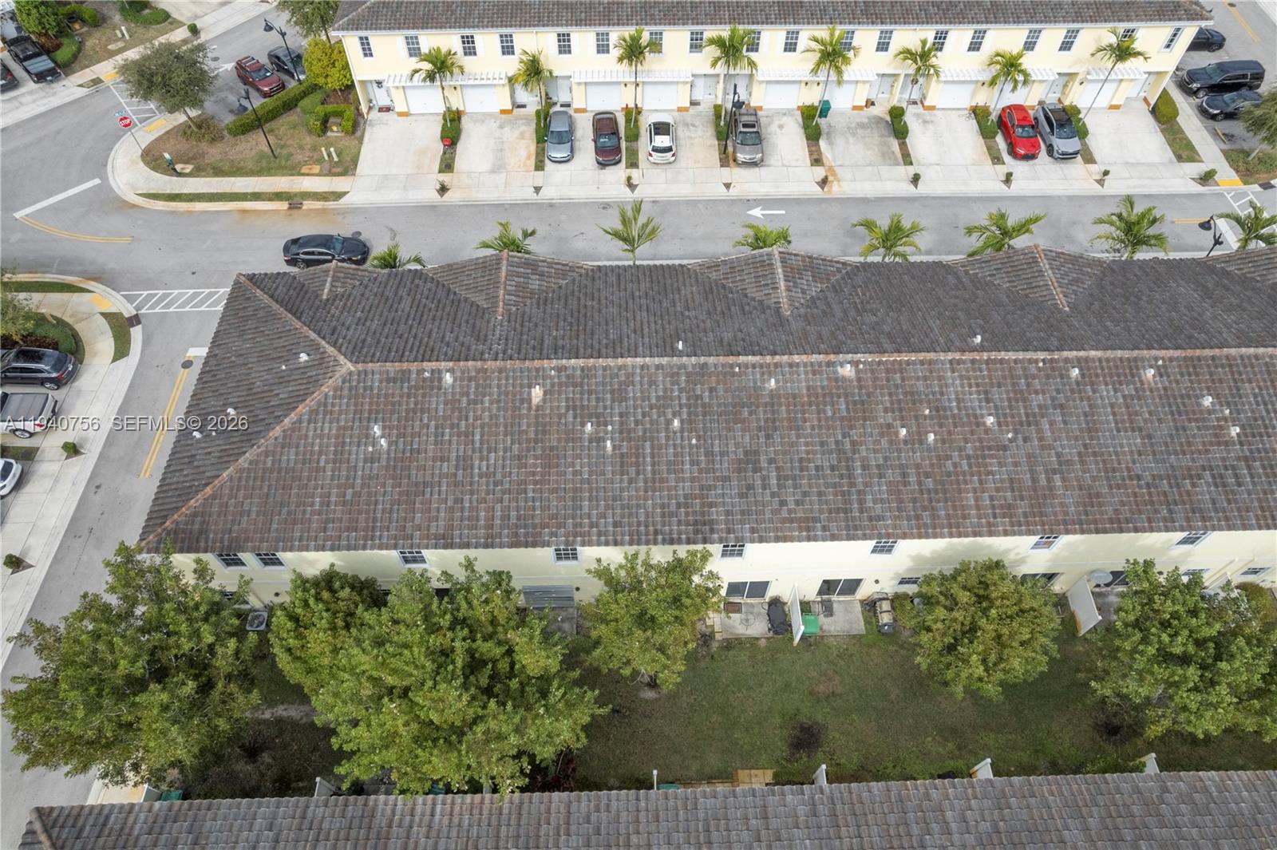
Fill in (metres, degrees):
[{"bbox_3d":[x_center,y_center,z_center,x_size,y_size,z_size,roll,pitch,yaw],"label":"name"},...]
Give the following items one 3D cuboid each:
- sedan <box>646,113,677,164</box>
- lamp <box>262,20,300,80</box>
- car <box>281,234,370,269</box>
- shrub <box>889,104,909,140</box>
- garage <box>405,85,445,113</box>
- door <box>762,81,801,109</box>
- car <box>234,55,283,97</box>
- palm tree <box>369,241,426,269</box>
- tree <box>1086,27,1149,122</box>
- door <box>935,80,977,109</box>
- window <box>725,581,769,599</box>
[{"bbox_3d":[1.506,-19.243,52.144,1.830,1.500,4.600,-1,57,-1],"label":"sedan"},{"bbox_3d":[-24.250,-25.242,53.968,1.650,5.150,0.650,32,62,20],"label":"lamp"},{"bbox_3d":[-18.684,-10.477,46.541,4.980,1.460,1.850,-1,56,-1],"label":"car"},{"bbox_3d":[18.072,-20.989,54.034,1.000,0.900,2.700,-1,56,-1],"label":"shrub"},{"bbox_3d":[-14.833,-22.473,53.930,2.480,2.130,0.150,-1,57,-1],"label":"garage"},{"bbox_3d":[10.037,-22.911,54.180,2.440,2.130,0.200,-1,57,-1],"label":"door"},{"bbox_3d":[-27.595,-25.285,56.436,4.250,1.600,1.780,39,64,23],"label":"car"},{"bbox_3d":[-12.853,-7.802,42.504,3.000,5.200,3.000,-1,56,-1],"label":"palm tree"},{"bbox_3d":[29.794,-22.166,50.914,3.800,6.700,3.800,-1,57,-1],"label":"tree"},{"bbox_3d":[22.375,-23.199,54.554,2.440,2.100,0.150,-1,56,-1],"label":"door"},{"bbox_3d":[4.708,7.294,34.010,1.880,2.100,0.120,-1,57,-1],"label":"window"}]

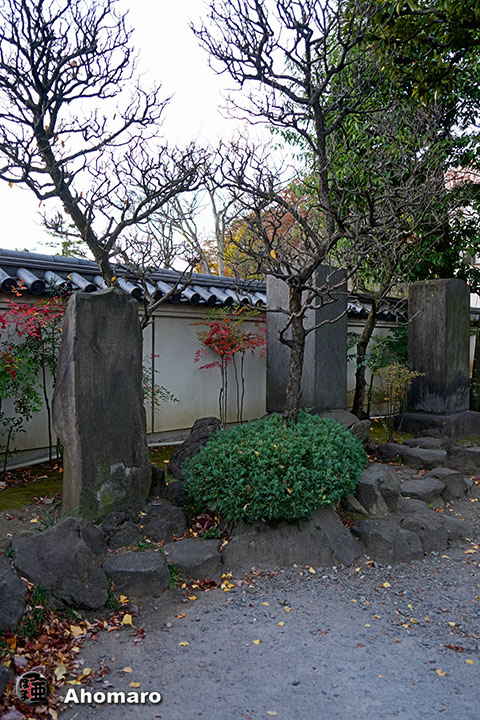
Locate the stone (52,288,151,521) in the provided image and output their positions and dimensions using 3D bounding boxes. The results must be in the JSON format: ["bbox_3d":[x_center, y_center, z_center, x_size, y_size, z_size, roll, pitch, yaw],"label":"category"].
[{"bbox_3d":[-1.012,0.292,4.586,0.320,1.608,0.640,1,1,41],"label":"stone"}]

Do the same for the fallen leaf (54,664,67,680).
[{"bbox_3d":[-0.811,1.411,2.800,0.055,0.028,0.085,0,1,-9],"label":"fallen leaf"}]

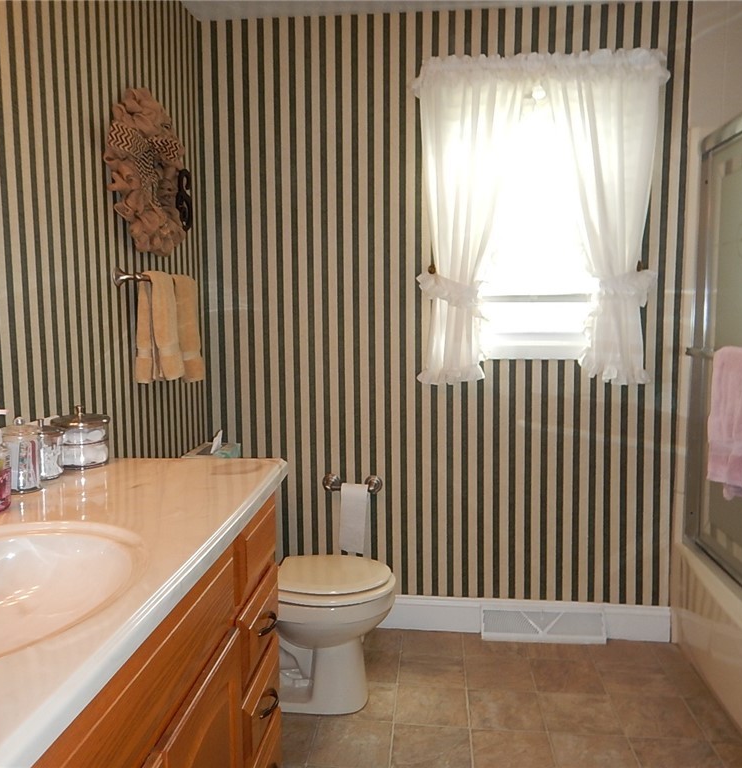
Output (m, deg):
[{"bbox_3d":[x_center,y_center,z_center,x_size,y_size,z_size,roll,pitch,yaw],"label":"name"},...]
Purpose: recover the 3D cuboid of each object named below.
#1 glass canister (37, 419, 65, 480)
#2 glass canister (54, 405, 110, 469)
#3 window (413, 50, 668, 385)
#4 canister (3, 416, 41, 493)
[{"bbox_3d":[-0.687,0.134,1.484,0.091,0.120,0.091,0,6,5],"label":"glass canister"},{"bbox_3d":[-0.650,0.115,1.598,0.122,0.134,0.122,0,6,5],"label":"glass canister"},{"bbox_3d":[0.605,-0.595,2.612,0.893,1.179,0.100,0,6,5],"label":"window"},{"bbox_3d":[-0.691,0.140,1.405,0.076,0.147,0.076,0,6,5],"label":"canister"}]

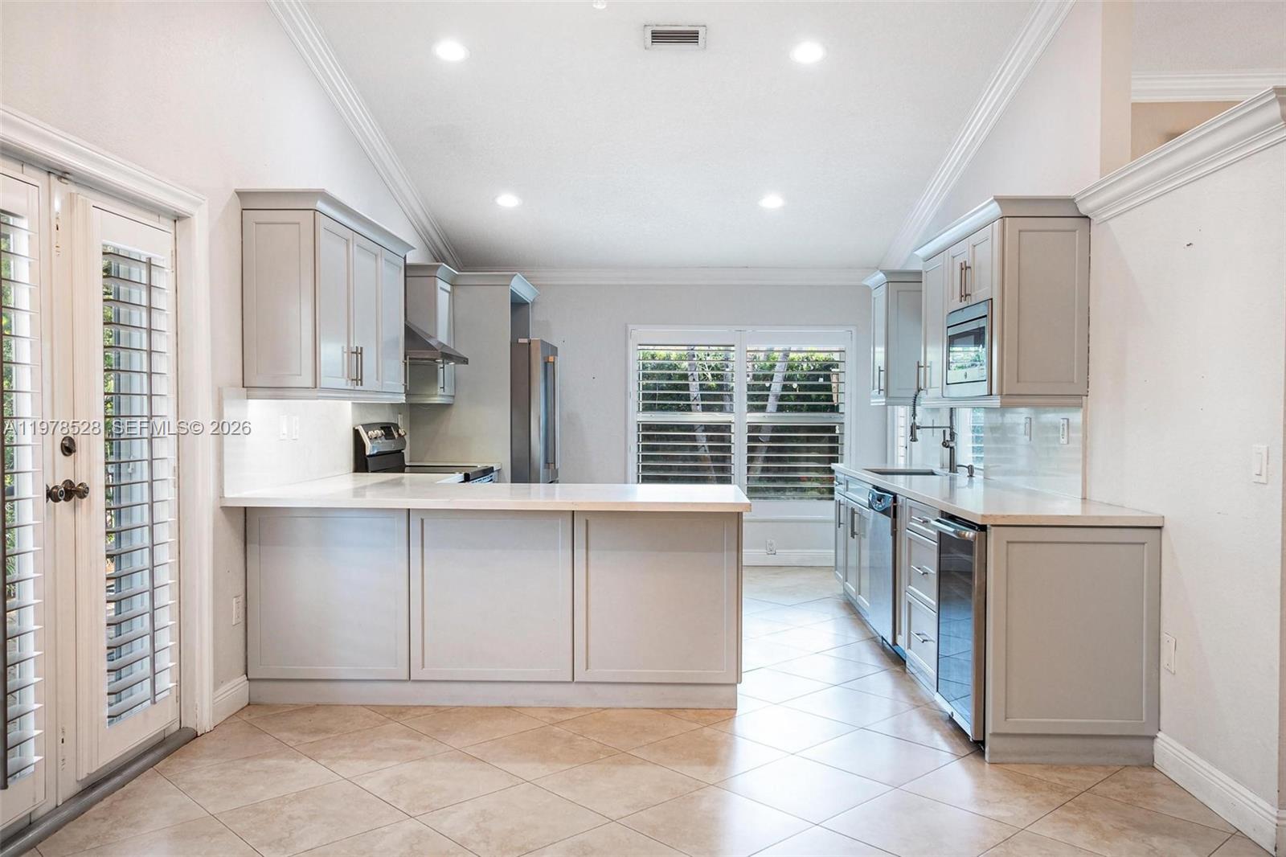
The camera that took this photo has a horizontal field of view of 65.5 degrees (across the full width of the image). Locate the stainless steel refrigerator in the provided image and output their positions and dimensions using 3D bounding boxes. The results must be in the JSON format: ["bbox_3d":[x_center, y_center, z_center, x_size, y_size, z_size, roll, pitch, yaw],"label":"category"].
[{"bbox_3d":[-1.139,0.263,7.628,0.920,1.795,0.930,0,1,2],"label":"stainless steel refrigerator"}]

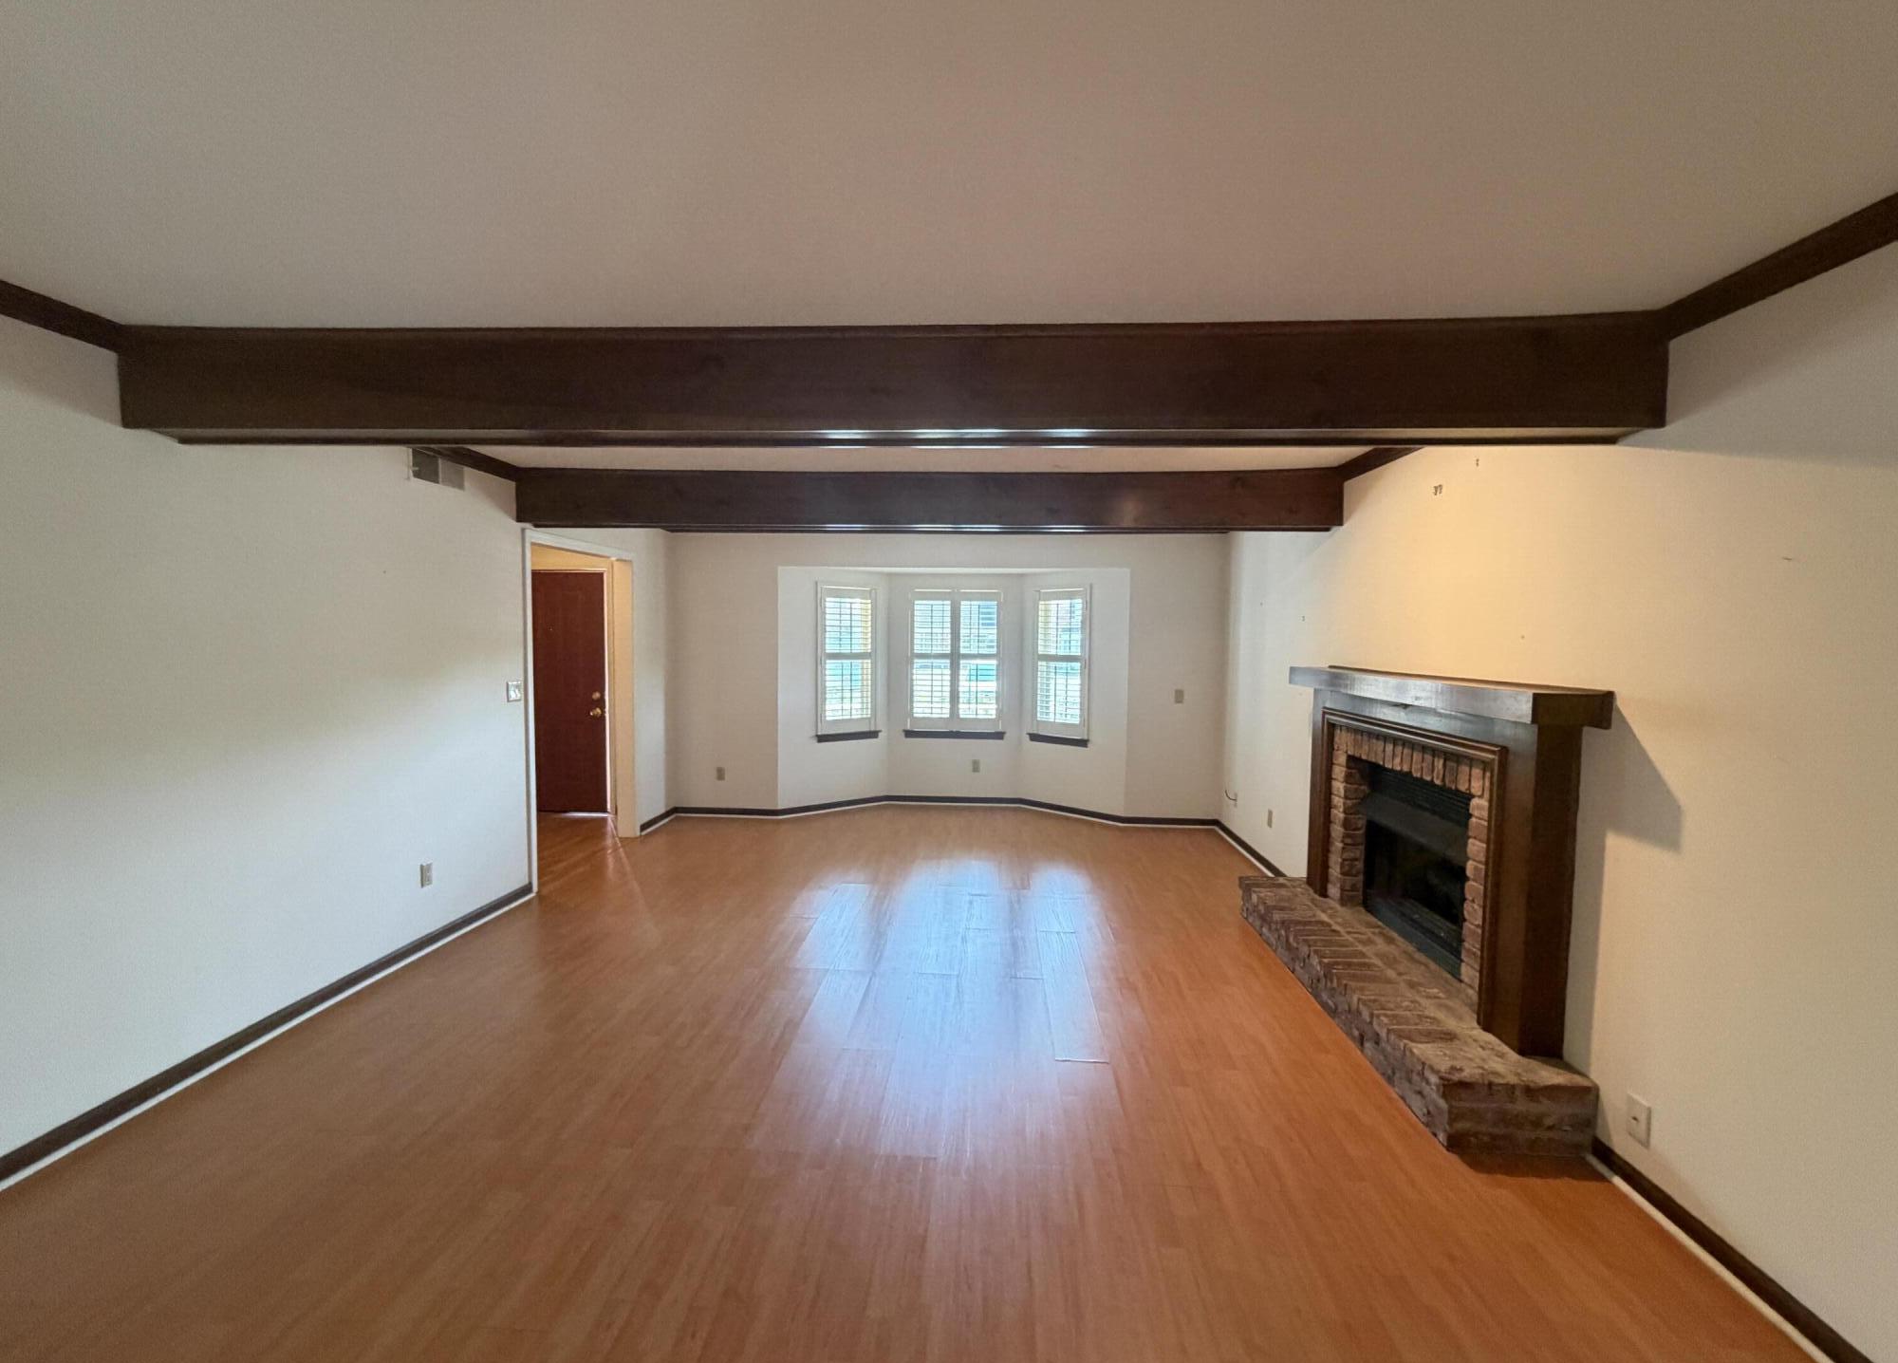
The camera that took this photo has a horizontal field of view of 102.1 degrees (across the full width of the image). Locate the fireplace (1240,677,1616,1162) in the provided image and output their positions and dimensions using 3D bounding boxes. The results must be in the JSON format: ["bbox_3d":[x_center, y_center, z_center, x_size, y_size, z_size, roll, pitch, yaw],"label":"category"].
[{"bbox_3d":[1.779,0.669,3.228,0.445,1.395,1.955,1,3,3],"label":"fireplace"}]

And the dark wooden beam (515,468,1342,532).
[{"bbox_3d":[-0.172,-1.011,4.289,4.495,0.313,0.180,1,3,3],"label":"dark wooden beam"}]

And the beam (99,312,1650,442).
[{"bbox_3d":[-0.282,-0.896,2.343,4.495,0.310,0.195,1,3,3],"label":"beam"}]

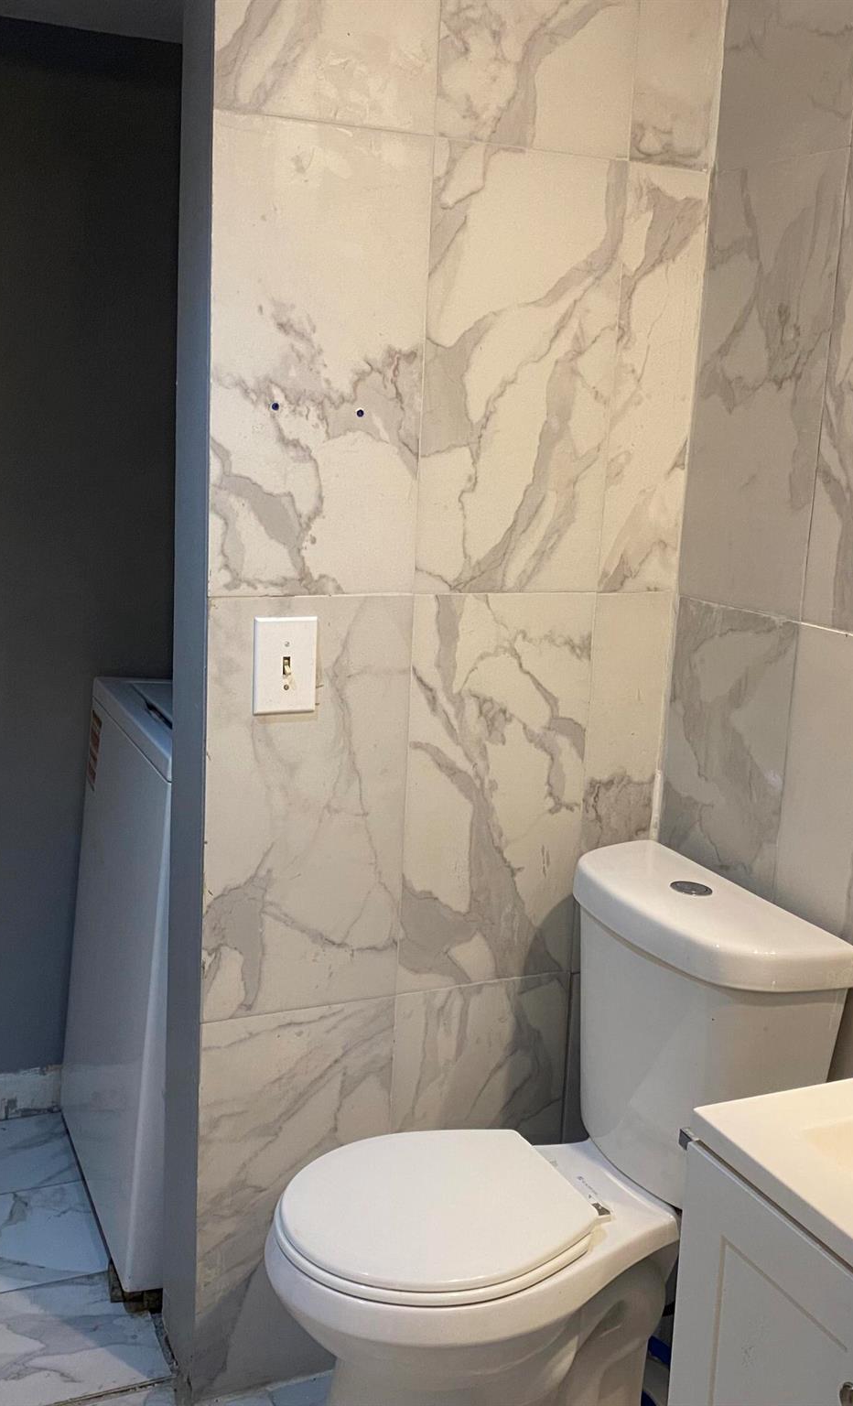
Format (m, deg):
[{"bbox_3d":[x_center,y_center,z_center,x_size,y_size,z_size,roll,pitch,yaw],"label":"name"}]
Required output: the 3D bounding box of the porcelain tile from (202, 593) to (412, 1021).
[{"bbox_3d":[-0.170,0.149,1.998,0.298,0.610,0.015,-3,13,-24],"label":"porcelain tile"}]

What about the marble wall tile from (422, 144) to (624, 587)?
[{"bbox_3d":[0.130,-0.461,1.995,0.301,0.610,0.015,-3,13,-24],"label":"marble wall tile"}]

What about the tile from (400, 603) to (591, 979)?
[{"bbox_3d":[0.103,0.135,2.120,0.301,0.610,0.015,-3,13,-24],"label":"tile"}]

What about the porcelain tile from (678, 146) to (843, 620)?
[{"bbox_3d":[0.468,-0.434,1.981,0.015,0.610,0.295,-3,13,-24],"label":"porcelain tile"}]

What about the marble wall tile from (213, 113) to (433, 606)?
[{"bbox_3d":[-0.143,-0.447,1.873,0.298,0.610,0.015,-3,13,-24],"label":"marble wall tile"}]

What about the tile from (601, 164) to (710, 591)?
[{"bbox_3d":[0.333,-0.471,2.086,0.143,0.610,0.015,-3,13,-24],"label":"tile"}]

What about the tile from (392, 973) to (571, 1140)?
[{"bbox_3d":[0.077,0.727,2.245,0.301,0.600,0.015,-3,13,-24],"label":"tile"}]

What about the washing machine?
[{"bbox_3d":[-0.283,0.430,2.632,0.660,0.990,0.650,-3,13,-24],"label":"washing machine"}]

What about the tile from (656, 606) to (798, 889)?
[{"bbox_3d":[0.441,0.161,2.107,0.015,0.610,0.295,-3,13,-24],"label":"tile"}]

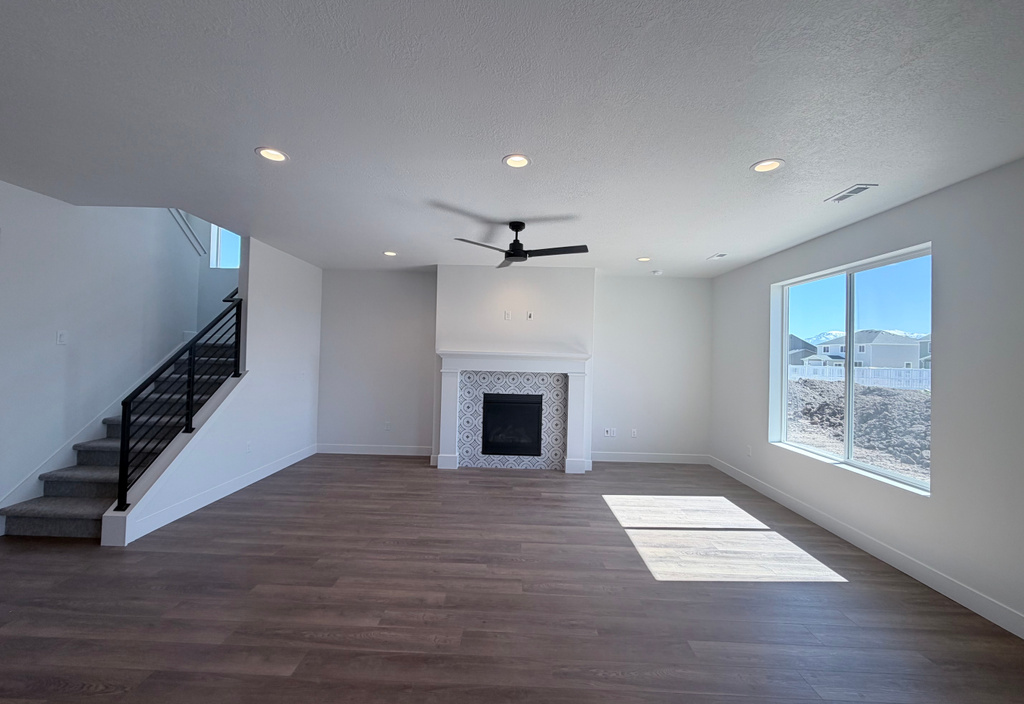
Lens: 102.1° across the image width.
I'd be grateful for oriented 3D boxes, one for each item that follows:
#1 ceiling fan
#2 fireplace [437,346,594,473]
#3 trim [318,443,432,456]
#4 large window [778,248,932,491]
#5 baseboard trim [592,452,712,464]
[{"bbox_3d":[0.099,-1.010,3.861,1.200,0.355,1.180,2,-1,0],"label":"ceiling fan"},{"bbox_3d":[0.013,0.798,5.559,2.040,1.570,0.240,2,-1,0],"label":"fireplace"},{"bbox_3d":[-2.005,1.467,6.156,1.823,0.138,0.020,2,-1,0],"label":"trim"},{"bbox_3d":[3.048,0.123,3.809,0.130,1.790,1.830,2,-1,0],"label":"large window"},{"bbox_3d":[2.000,1.573,6.123,1.836,0.138,0.020,2,-1,0],"label":"baseboard trim"}]

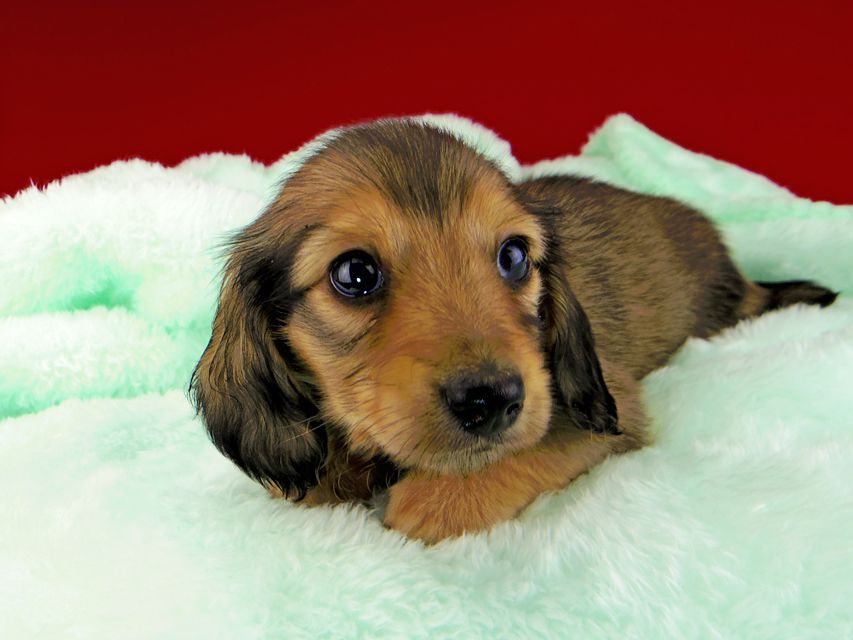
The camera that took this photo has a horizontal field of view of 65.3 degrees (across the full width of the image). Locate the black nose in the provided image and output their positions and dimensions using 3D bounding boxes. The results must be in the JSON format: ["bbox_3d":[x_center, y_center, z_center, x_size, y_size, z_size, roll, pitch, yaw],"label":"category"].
[{"bbox_3d":[0.018,0.026,0.212,0.023,0.019,0.016,-13,20,-22],"label":"black nose"}]

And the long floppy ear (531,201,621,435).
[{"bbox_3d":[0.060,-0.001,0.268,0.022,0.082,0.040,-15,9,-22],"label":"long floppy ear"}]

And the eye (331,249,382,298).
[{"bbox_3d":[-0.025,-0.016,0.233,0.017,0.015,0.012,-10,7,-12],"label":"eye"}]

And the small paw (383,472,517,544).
[{"bbox_3d":[0.008,0.061,0.222,0.038,0.021,0.030,-11,19,-35],"label":"small paw"}]

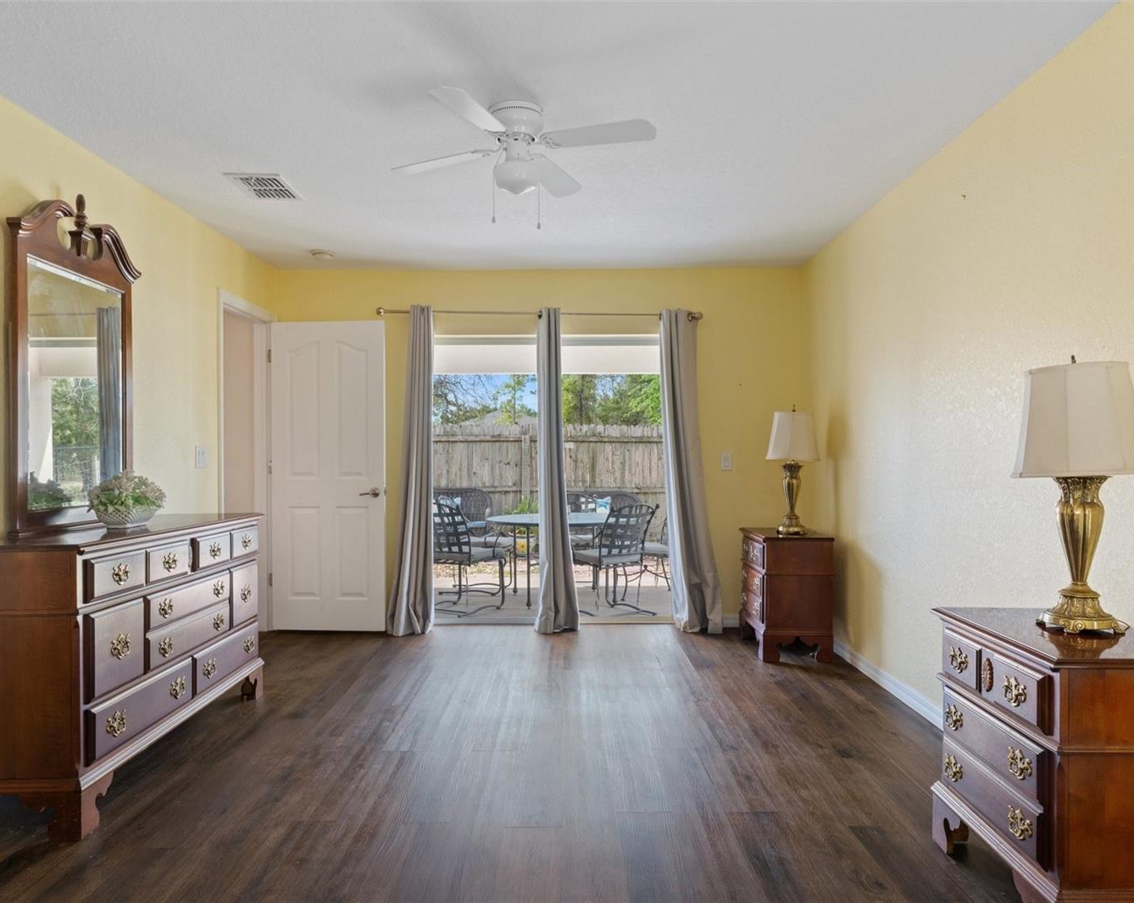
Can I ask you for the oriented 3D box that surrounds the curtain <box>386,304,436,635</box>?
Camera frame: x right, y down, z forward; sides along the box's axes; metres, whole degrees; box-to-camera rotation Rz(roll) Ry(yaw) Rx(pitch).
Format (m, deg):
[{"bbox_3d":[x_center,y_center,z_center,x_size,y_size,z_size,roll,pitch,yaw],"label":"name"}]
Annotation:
[{"bbox_3d":[-1.020,0.096,5.180,0.326,2.148,0.160,0,0,0],"label":"curtain"}]

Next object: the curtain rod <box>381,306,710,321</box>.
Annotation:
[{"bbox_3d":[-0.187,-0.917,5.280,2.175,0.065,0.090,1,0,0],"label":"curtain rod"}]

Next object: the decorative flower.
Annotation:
[{"bbox_3d":[-1.762,0.176,3.170,0.280,0.200,0.300,0,0,0],"label":"decorative flower"}]

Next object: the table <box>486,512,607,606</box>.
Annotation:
[{"bbox_3d":[-0.030,0.970,7.270,1.360,0.727,1.340,0,0,0],"label":"table"}]

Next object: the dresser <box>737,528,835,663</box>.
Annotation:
[{"bbox_3d":[1.303,0.841,4.735,0.412,0.714,0.615,0,0,0],"label":"dresser"}]

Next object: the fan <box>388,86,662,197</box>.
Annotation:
[{"bbox_3d":[-0.186,-1.098,2.920,1.030,0.300,1.030,0,0,0],"label":"fan"}]

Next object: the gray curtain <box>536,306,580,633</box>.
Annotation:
[{"bbox_3d":[-0.063,0.104,5.200,0.299,2.131,0.160,0,0,0],"label":"gray curtain"}]

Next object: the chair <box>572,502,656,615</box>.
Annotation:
[{"bbox_3d":[0.325,0.842,6.330,0.580,0.900,0.670,0,0,-38],"label":"chair"}]

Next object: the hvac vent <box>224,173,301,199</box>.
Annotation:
[{"bbox_3d":[-1.435,-1.250,3.745,0.262,0.020,0.355,0,0,0],"label":"hvac vent"}]

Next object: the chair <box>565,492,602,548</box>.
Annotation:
[{"bbox_3d":[0.030,0.846,7.780,0.600,0.900,0.680,0,0,0],"label":"chair"}]

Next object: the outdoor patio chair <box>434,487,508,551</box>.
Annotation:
[{"bbox_3d":[-1.450,0.940,10.400,1.000,0.930,0.780,0,0,-12],"label":"outdoor patio chair"}]

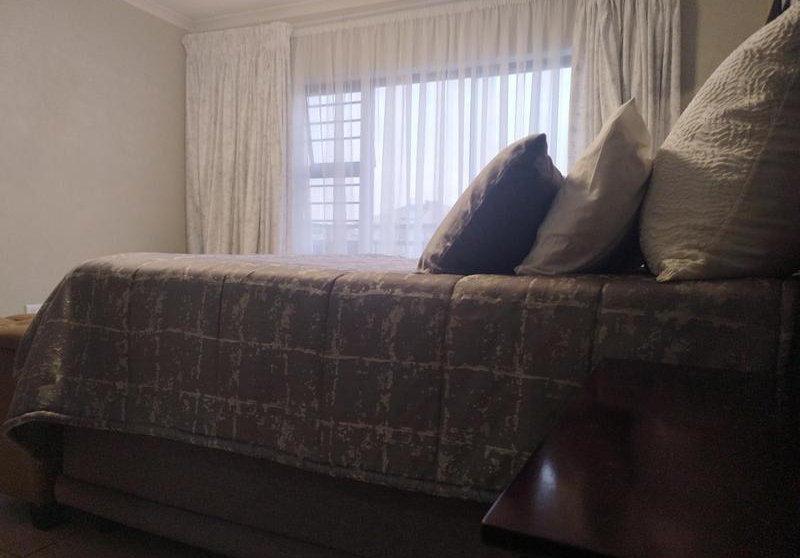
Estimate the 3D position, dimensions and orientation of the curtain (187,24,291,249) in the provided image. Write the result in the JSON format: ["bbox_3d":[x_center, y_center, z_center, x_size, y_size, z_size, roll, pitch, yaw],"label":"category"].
[{"bbox_3d":[-1.299,-0.746,4.806,0.980,2.410,0.140,3,4,24],"label":"curtain"}]

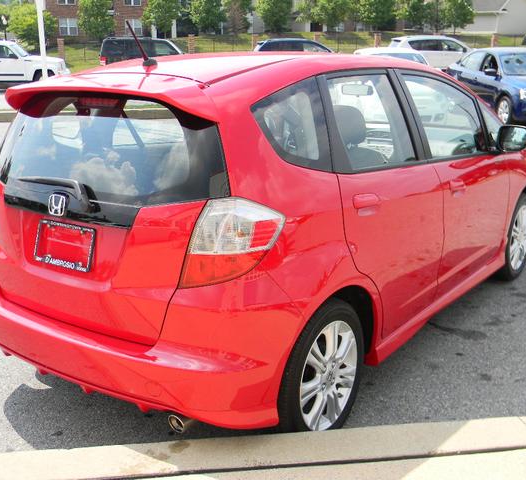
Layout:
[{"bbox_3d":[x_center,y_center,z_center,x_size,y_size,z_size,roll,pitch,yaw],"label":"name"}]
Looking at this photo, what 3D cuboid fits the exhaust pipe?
[{"bbox_3d":[-0.259,0.625,2.364,0.068,0.068,0.150,9,18,36],"label":"exhaust pipe"}]

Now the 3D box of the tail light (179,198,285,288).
[{"bbox_3d":[-0.102,0.001,2.224,0.230,0.300,0.340,9,18,36],"label":"tail light"}]

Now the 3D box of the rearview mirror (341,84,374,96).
[{"bbox_3d":[0.593,-0.928,4.137,0.235,0.070,0.050,12,20,43],"label":"rearview mirror"}]

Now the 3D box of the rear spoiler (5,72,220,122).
[{"bbox_3d":[-0.617,-0.536,2.504,1.140,0.190,0.260,9,18,35],"label":"rear spoiler"}]

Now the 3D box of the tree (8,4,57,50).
[{"bbox_3d":[-17.000,-15.600,49.000,3.650,3.600,3.500,-1,15,0],"label":"tree"}]

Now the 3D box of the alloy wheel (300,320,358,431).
[{"bbox_3d":[0.207,0.518,2.626,0.160,0.432,0.432,9,18,35],"label":"alloy wheel"}]

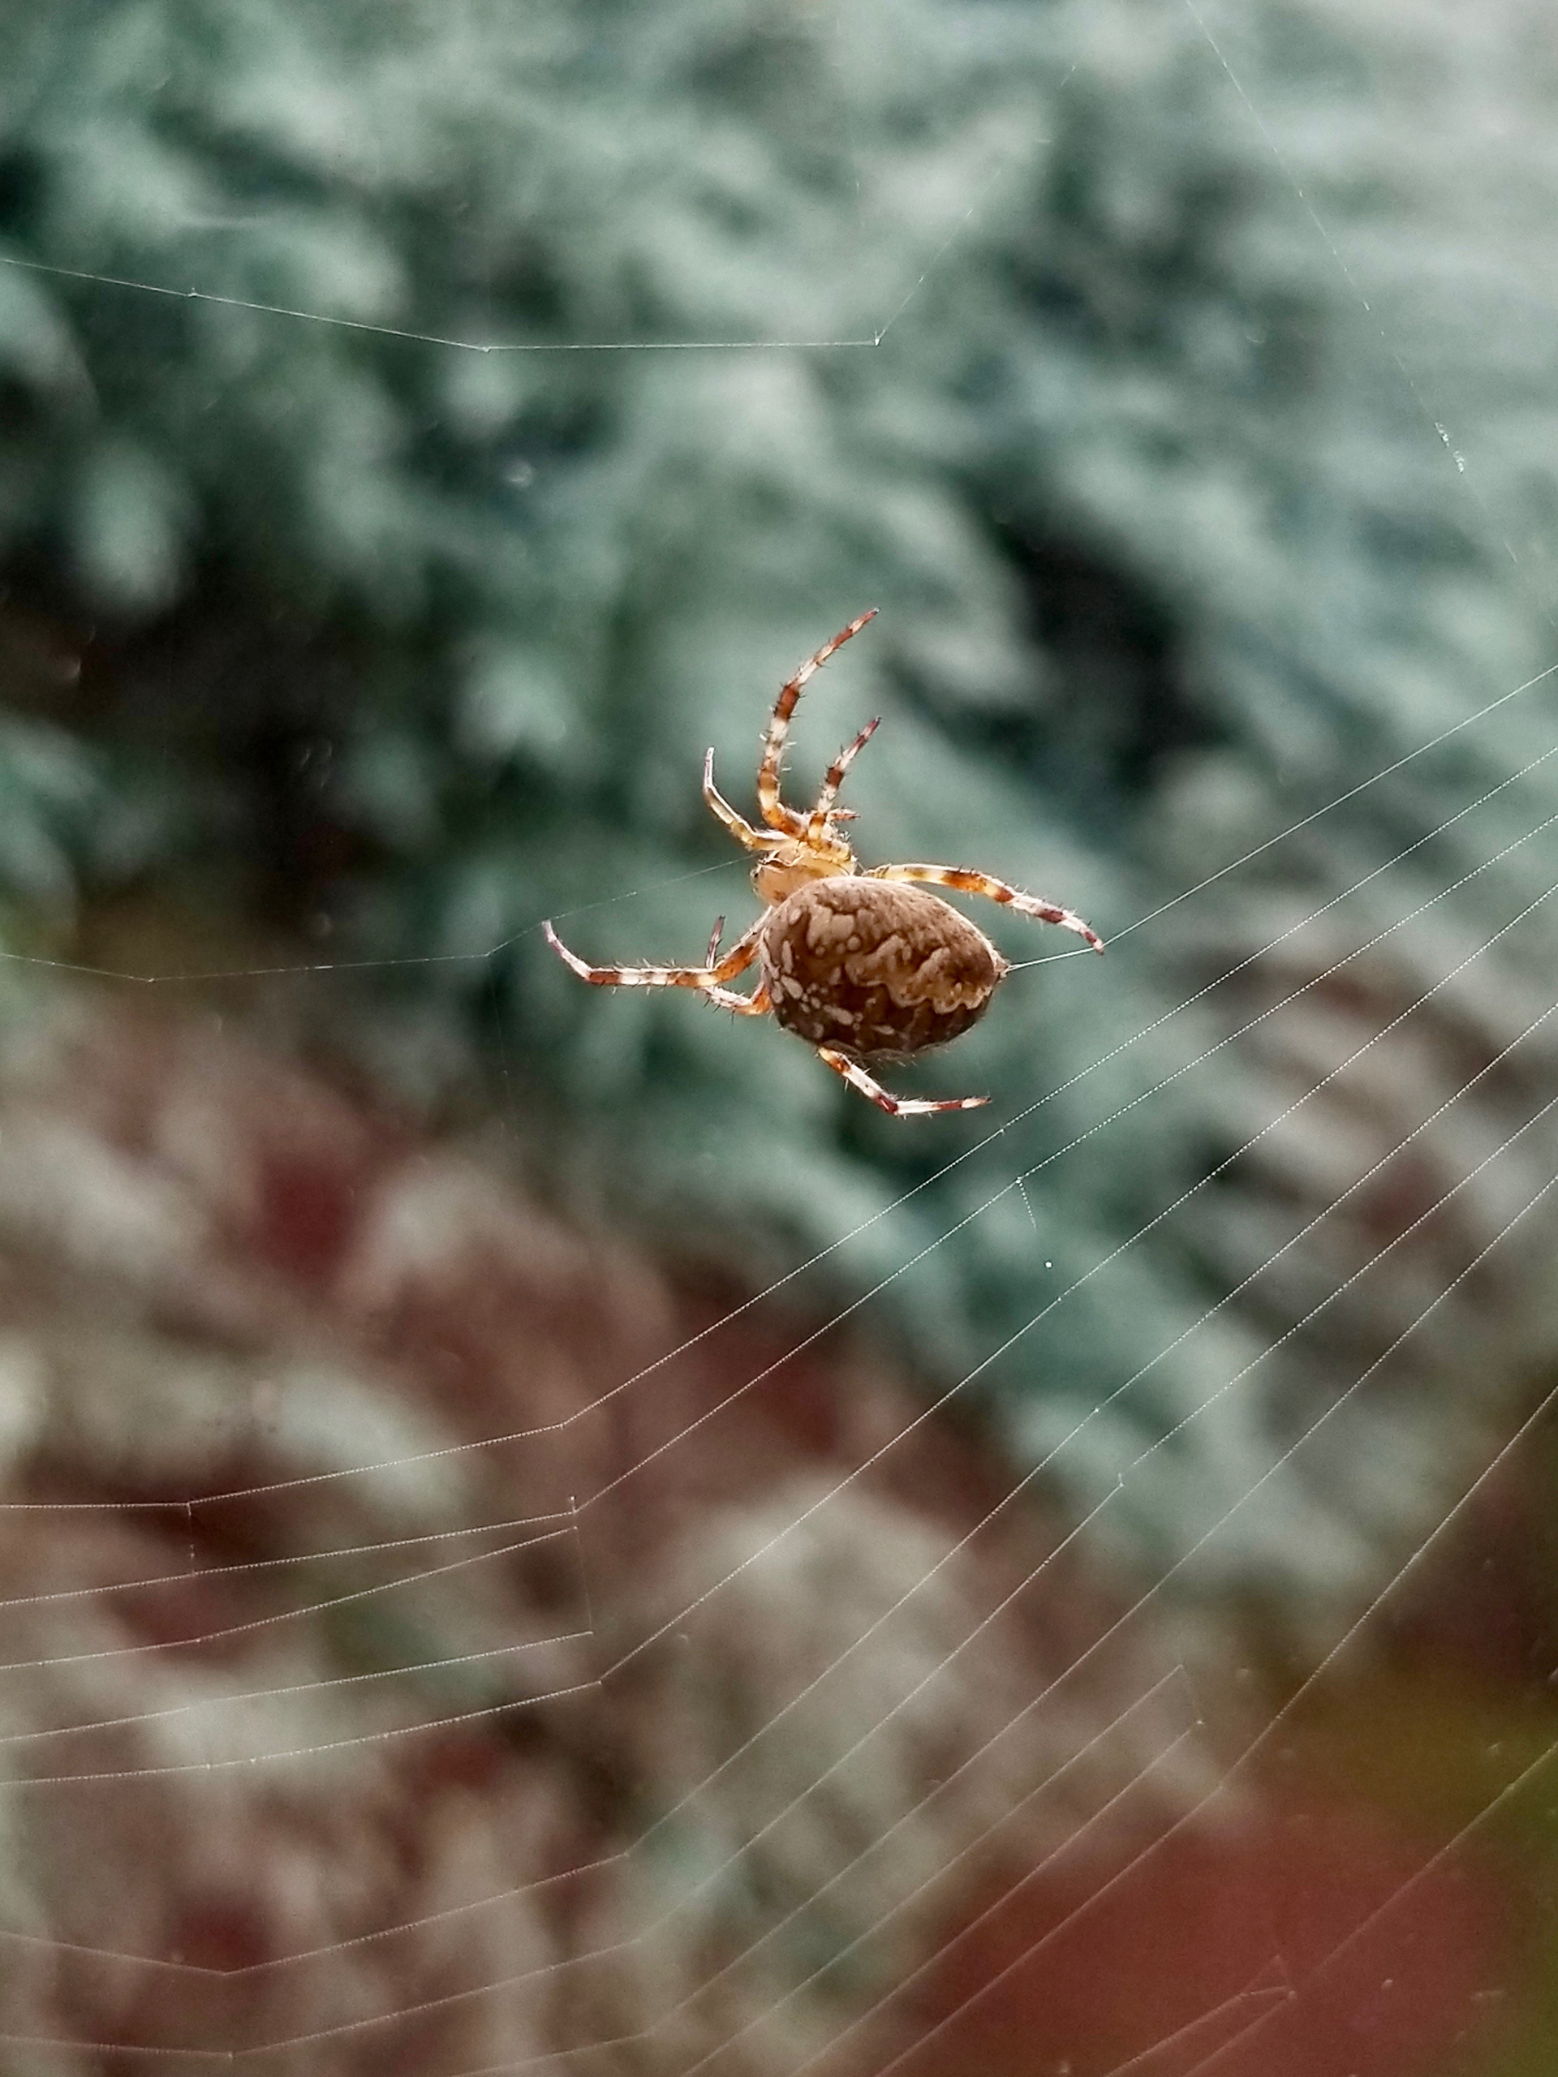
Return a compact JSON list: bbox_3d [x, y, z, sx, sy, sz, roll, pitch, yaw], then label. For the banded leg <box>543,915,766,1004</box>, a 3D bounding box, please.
[{"bbox_3d":[-0.007,-0.005,0.087,0.013,0.004,0.004,0,10,0],"label":"banded leg"}]

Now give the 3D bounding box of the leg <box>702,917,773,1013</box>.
[{"bbox_3d":[-0.002,-0.004,0.089,0.004,0.006,0.005,0,10,0],"label":"leg"}]

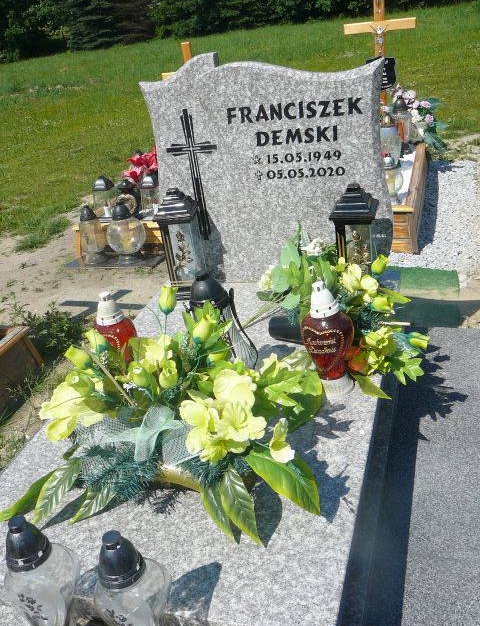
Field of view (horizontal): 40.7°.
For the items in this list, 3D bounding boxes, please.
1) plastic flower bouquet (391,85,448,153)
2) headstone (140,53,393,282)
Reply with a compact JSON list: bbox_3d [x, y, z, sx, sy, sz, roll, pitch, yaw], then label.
[{"bbox_3d":[1.147,-1.236,4.132,0.340,0.380,0.280,1,29,18],"label":"plastic flower bouquet"},{"bbox_3d":[0.097,-0.477,2.201,0.802,0.799,0.074,1,29,18],"label":"headstone"}]

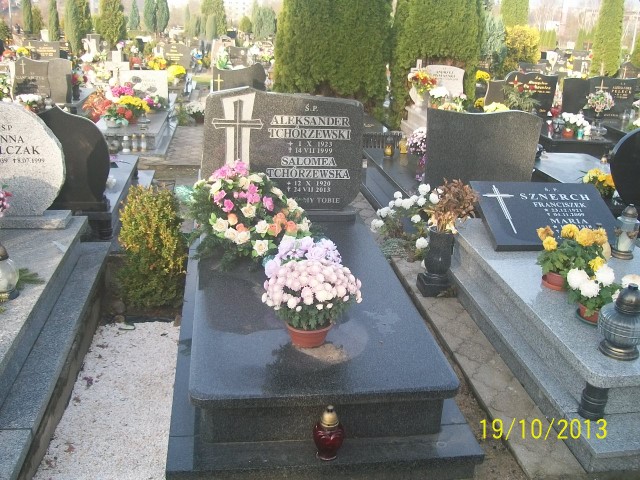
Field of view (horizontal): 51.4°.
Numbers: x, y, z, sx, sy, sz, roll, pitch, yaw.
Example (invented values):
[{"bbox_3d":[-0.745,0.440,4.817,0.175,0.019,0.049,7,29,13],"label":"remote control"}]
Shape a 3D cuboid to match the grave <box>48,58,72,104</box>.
[{"bbox_3d":[-3.587,-2.205,9.200,0.340,0.610,0.100,0,19,-9],"label":"grave"}]

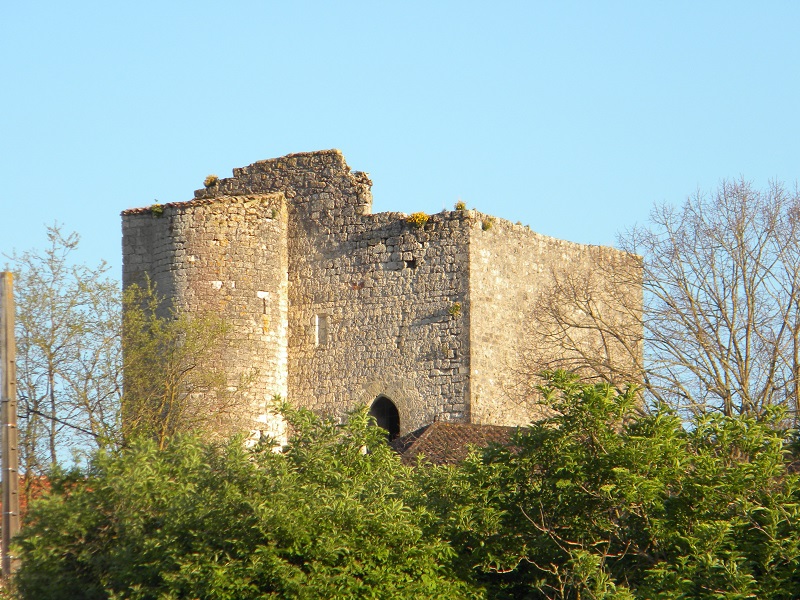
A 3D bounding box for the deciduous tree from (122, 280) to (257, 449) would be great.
[{"bbox_3d":[-6.683,2.385,203.000,4.297,6.083,4.000,0,-9,0],"label":"deciduous tree"}]

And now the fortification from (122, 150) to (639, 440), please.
[{"bbox_3d":[-1.225,1.149,216.812,13.949,10.781,13.118,-6,-11,33],"label":"fortification"}]

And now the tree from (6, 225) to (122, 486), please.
[{"bbox_3d":[-10.548,1.934,202.000,3.647,8.729,3.800,0,-9,0],"label":"tree"}]

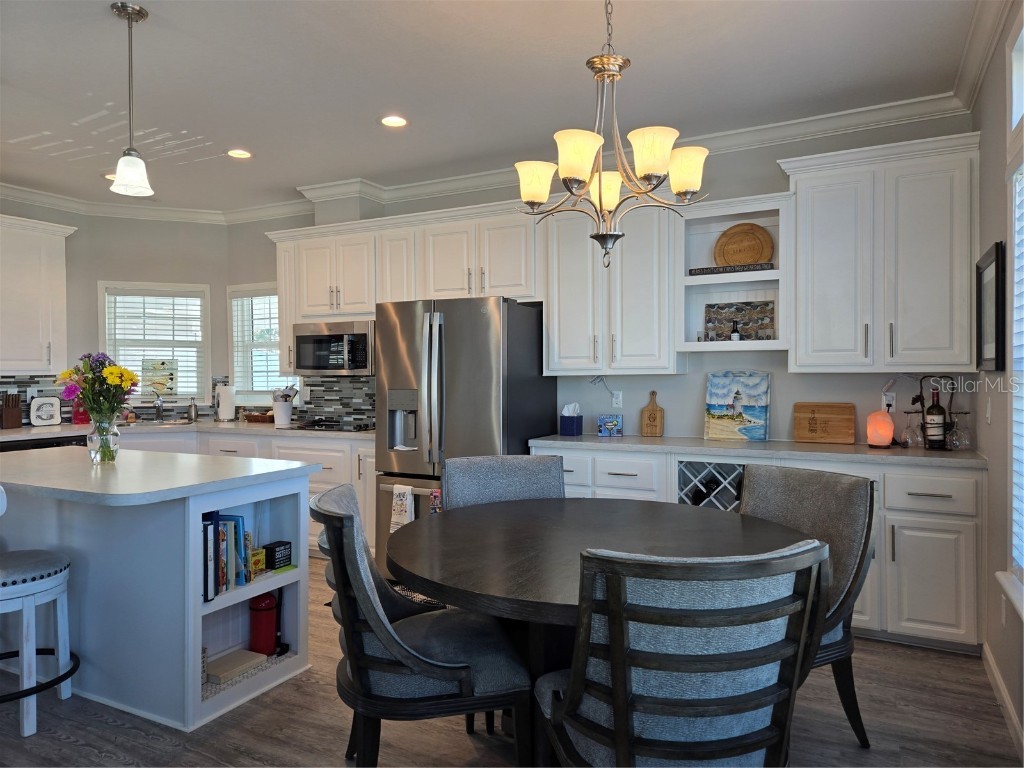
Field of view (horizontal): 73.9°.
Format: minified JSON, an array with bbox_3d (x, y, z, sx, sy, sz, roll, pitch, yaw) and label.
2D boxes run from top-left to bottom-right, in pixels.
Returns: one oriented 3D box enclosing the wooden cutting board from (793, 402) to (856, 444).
[{"bbox_3d":[1.764,0.221,3.840,0.317,0.231,0.025,0,-7,28],"label":"wooden cutting board"}]

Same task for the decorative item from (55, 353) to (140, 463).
[{"bbox_3d":[-2.002,0.117,3.298,0.384,0.535,0.364,-1,1,-30],"label":"decorative item"}]

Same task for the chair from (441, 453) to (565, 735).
[{"bbox_3d":[0.022,0.804,2.930,0.590,0.920,0.670,0,0,-17],"label":"chair"}]

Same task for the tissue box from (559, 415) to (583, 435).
[{"bbox_3d":[0.385,0.268,4.408,0.113,0.129,0.113,0,1,29],"label":"tissue box"}]

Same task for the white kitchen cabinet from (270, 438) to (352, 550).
[{"bbox_3d":[-1.305,0.815,5.145,0.790,0.860,0.625,0,0,28],"label":"white kitchen cabinet"}]

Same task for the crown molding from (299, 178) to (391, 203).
[{"bbox_3d":[-1.284,-1.446,5.255,0.580,0.100,0.425,0,0,28],"label":"crown molding"}]

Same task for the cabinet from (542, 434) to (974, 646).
[{"bbox_3d":[1.258,0.802,3.842,2.290,0.902,0.575,0,0,28],"label":"cabinet"}]

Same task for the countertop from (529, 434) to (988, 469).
[{"bbox_3d":[1.252,0.359,3.837,2.303,0.040,0.585,0,0,28],"label":"countertop"}]

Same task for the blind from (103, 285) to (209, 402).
[{"bbox_3d":[-3.051,-0.338,5.816,0.778,0.954,0.061,-1,1,-21],"label":"blind"}]

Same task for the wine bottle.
[{"bbox_3d":[2.162,0.184,3.466,0.079,0.311,0.079,0,0,28],"label":"wine bottle"}]

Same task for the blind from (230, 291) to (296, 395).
[{"bbox_3d":[-2.140,-0.376,5.893,0.798,0.914,0.061,0,1,29],"label":"blind"}]

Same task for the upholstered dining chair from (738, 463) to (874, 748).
[{"bbox_3d":[0.883,0.819,2.562,0.667,0.949,0.586,-1,1,-26],"label":"upholstered dining chair"}]

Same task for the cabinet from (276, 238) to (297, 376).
[{"bbox_3d":[-1.700,-0.595,5.486,0.202,1.056,0.313,0,1,29],"label":"cabinet"}]

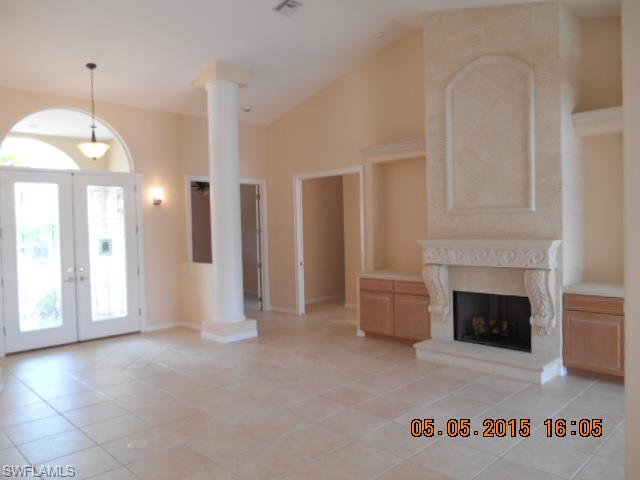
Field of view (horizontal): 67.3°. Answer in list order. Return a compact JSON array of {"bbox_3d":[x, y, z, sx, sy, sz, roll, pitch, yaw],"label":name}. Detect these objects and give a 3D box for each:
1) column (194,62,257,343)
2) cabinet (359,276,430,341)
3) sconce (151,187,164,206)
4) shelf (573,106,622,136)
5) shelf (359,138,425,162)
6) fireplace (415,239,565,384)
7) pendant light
[{"bbox_3d":[-1.385,-0.525,7.133,0.601,3.925,0.601,-3,2,-45],"label":"column"},{"bbox_3d":[1.203,0.948,6.790,0.576,0.884,1.173,-3,2,-45],"label":"cabinet"},{"bbox_3d":[-2.583,-0.690,7.629,0.179,0.298,0.159,-3,2,-45],"label":"sconce"},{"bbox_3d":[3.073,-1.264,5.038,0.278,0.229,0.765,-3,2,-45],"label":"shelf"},{"bbox_3d":[1.153,-1.287,6.981,0.278,0.189,1.322,-3,2,-45],"label":"shelf"},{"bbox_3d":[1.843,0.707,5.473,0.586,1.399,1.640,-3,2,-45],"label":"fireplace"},{"bbox_3d":[-2.954,-1.651,6.256,0.388,1.229,0.388,-3,2,-45],"label":"pendant light"}]

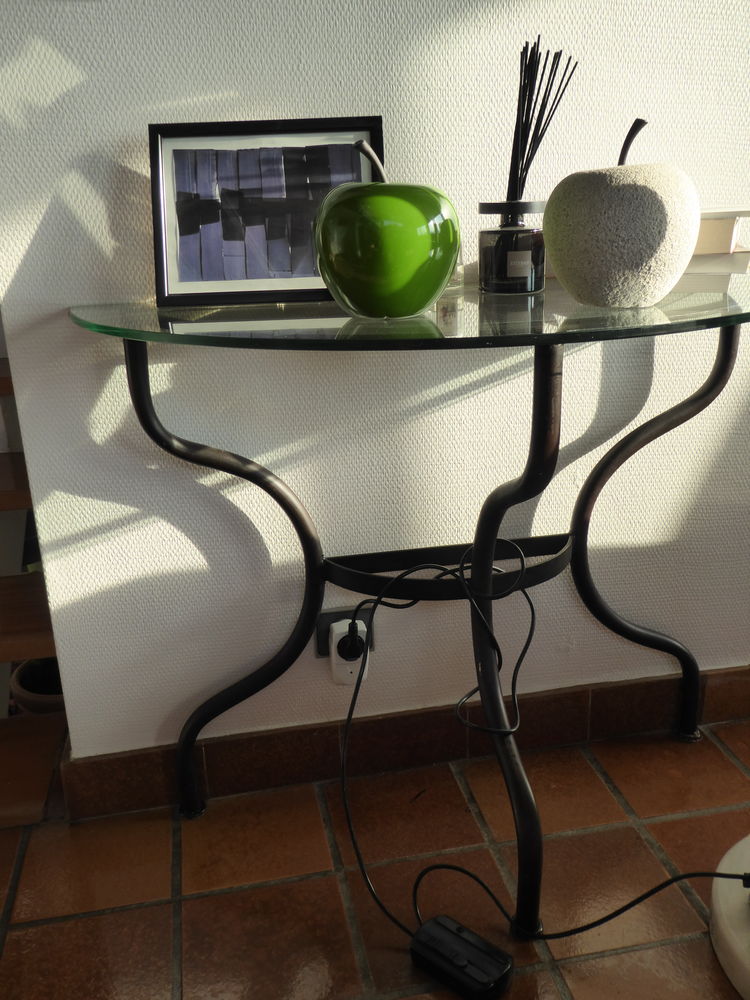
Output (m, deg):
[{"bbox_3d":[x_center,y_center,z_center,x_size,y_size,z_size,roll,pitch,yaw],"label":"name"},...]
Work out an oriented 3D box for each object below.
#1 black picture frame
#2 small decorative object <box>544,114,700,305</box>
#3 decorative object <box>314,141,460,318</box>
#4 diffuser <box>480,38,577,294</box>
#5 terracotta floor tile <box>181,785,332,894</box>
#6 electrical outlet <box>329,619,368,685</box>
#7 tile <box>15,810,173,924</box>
[{"bbox_3d":[-0.127,-0.342,1.111,0.278,0.212,0.022,-1,6,4],"label":"black picture frame"},{"bbox_3d":[0.258,-0.293,0.948,0.156,0.182,0.156,3,18,14],"label":"small decorative object"},{"bbox_3d":[0.010,-0.275,0.938,0.148,0.171,0.148,-2,18,1],"label":"decorative object"},{"bbox_3d":[0.185,-0.397,1.107,0.118,0.287,0.100,-3,18,-1],"label":"diffuser"},{"bbox_3d":[-0.173,0.479,1.313,0.200,0.010,0.195,-5,18,-10],"label":"terracotta floor tile"},{"bbox_3d":[-0.040,0.219,1.340,0.053,0.082,0.044,-5,18,-10],"label":"electrical outlet"},{"bbox_3d":[-0.381,0.499,1.275,0.200,0.010,0.195,-5,18,-10],"label":"tile"}]

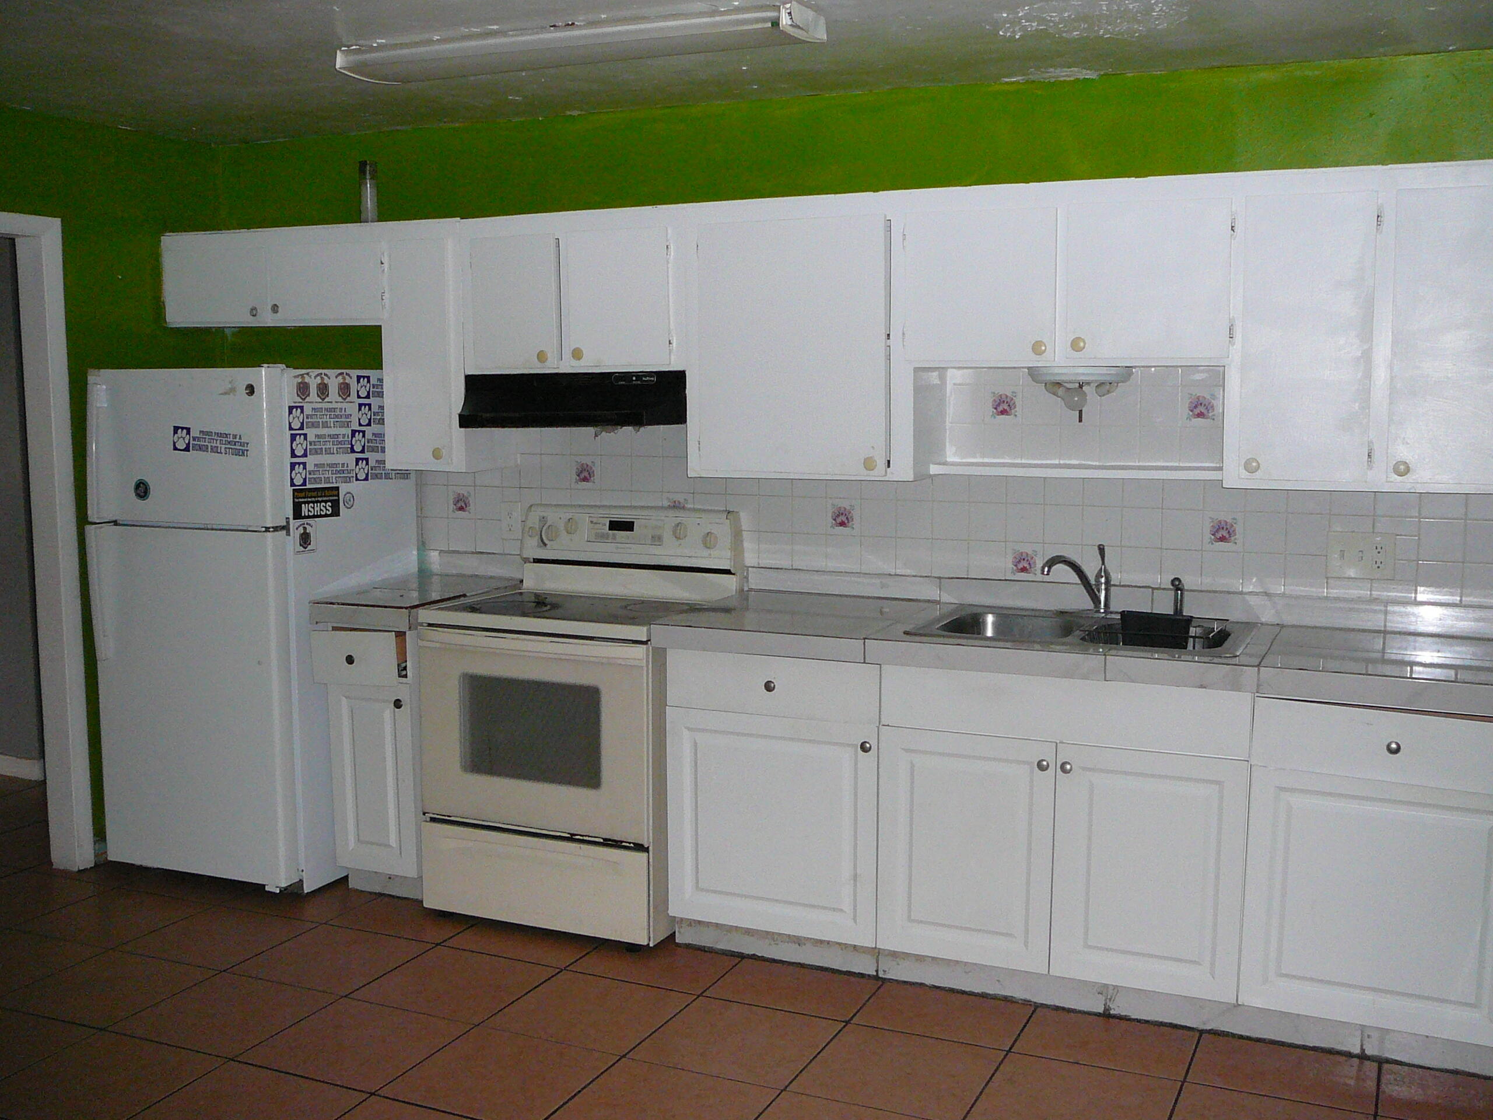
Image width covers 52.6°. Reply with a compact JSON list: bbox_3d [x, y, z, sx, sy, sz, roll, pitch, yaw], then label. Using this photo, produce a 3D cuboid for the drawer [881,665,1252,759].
[{"bbox_3d":[0.834,0.343,3.822,0.901,0.156,0.420,3,7,24],"label":"drawer"}]

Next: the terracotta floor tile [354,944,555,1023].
[{"bbox_3d":[-0.761,1.123,3.987,0.395,0.010,0.395,3,7,24],"label":"terracotta floor tile"}]

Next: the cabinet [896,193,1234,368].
[{"bbox_3d":[0.871,-0.723,4.043,0.858,0.417,0.320,3,7,24],"label":"cabinet"}]

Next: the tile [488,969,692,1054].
[{"bbox_3d":[-0.393,1.152,3.851,0.406,0.012,0.406,3,7,24],"label":"tile"}]

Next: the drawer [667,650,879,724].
[{"bbox_3d":[0.156,0.307,4.141,0.604,0.156,0.450,3,7,24],"label":"drawer"}]

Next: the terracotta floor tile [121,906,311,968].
[{"bbox_3d":[-1.515,1.092,4.351,0.406,0.012,0.406,3,7,24],"label":"terracotta floor tile"}]

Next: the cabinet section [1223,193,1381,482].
[{"bbox_3d":[1.422,-0.549,3.842,0.331,0.715,0.321,3,8,23],"label":"cabinet section"}]

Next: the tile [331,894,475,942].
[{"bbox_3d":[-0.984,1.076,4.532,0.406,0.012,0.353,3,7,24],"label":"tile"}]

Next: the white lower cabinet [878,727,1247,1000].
[{"bbox_3d":[0.868,0.702,3.943,0.901,0.587,0.600,3,7,24],"label":"white lower cabinet"}]

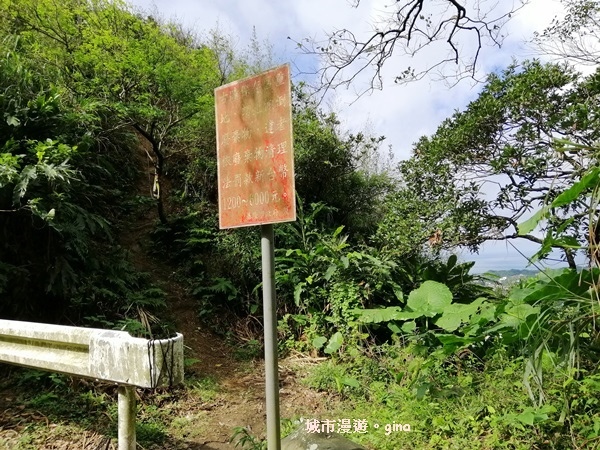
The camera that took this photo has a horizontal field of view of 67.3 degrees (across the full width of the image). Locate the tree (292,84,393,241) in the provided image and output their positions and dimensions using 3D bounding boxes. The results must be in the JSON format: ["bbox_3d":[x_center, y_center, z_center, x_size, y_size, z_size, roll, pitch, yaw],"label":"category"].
[{"bbox_3d":[0.709,-1.096,8.300,2.100,3.000,2.000,-1,-3,0],"label":"tree"}]

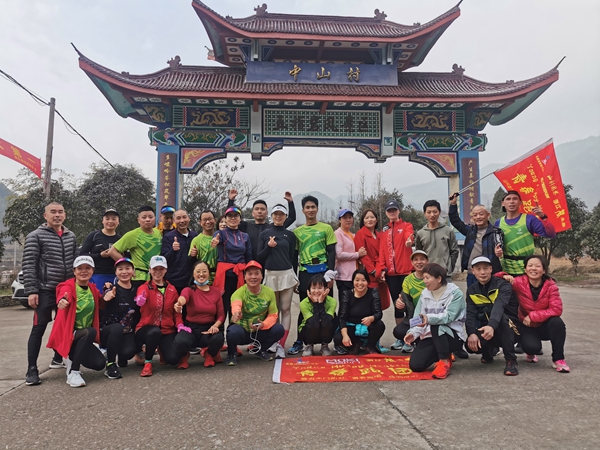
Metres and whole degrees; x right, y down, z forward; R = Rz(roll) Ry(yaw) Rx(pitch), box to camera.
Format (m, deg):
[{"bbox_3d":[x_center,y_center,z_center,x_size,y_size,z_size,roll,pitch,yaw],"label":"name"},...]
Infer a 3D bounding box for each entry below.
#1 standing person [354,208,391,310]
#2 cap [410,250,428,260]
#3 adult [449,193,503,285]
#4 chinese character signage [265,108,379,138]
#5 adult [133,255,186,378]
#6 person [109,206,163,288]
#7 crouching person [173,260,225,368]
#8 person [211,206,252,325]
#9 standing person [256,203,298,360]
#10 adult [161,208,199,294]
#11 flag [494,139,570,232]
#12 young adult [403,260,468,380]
[{"bbox_3d":[0.829,0.617,5.350,0.440,1.600,0.340,1,-3,-21],"label":"standing person"},{"bbox_3d":[1.266,0.330,4.960,0.180,0.120,0.260,-2,-6,18],"label":"cap"},{"bbox_3d":[1.913,0.509,5.100,0.580,1.700,0.400,-2,-6,21],"label":"adult"},{"bbox_3d":[0.994,-4.411,20.400,5.080,1.300,0.150,0,-3,-4],"label":"chinese character signage"},{"bbox_3d":[-1.386,0.863,4.650,0.530,1.100,0.720,0,-3,-9],"label":"adult"},{"bbox_3d":[-1.764,0.614,5.050,0.540,1.640,0.380,2,-6,-22],"label":"person"},{"bbox_3d":[-0.976,0.828,4.500,0.480,0.970,0.660,1,-5,-9],"label":"crouching person"},{"bbox_3d":[-0.754,0.590,5.150,0.460,1.600,0.430,1,-5,-7],"label":"person"},{"bbox_3d":[-0.235,0.586,5.120,0.450,1.630,0.360,0,-3,3],"label":"standing person"},{"bbox_3d":[-1.417,0.613,5.550,0.470,1.610,0.380,1,-3,-11],"label":"adult"},{"bbox_3d":[2.807,-0.453,5.650,0.930,1.130,0.300,0,-3,0],"label":"flag"},{"bbox_3d":[1.227,0.824,4.270,0.640,0.960,0.500,5,-7,-42],"label":"young adult"}]

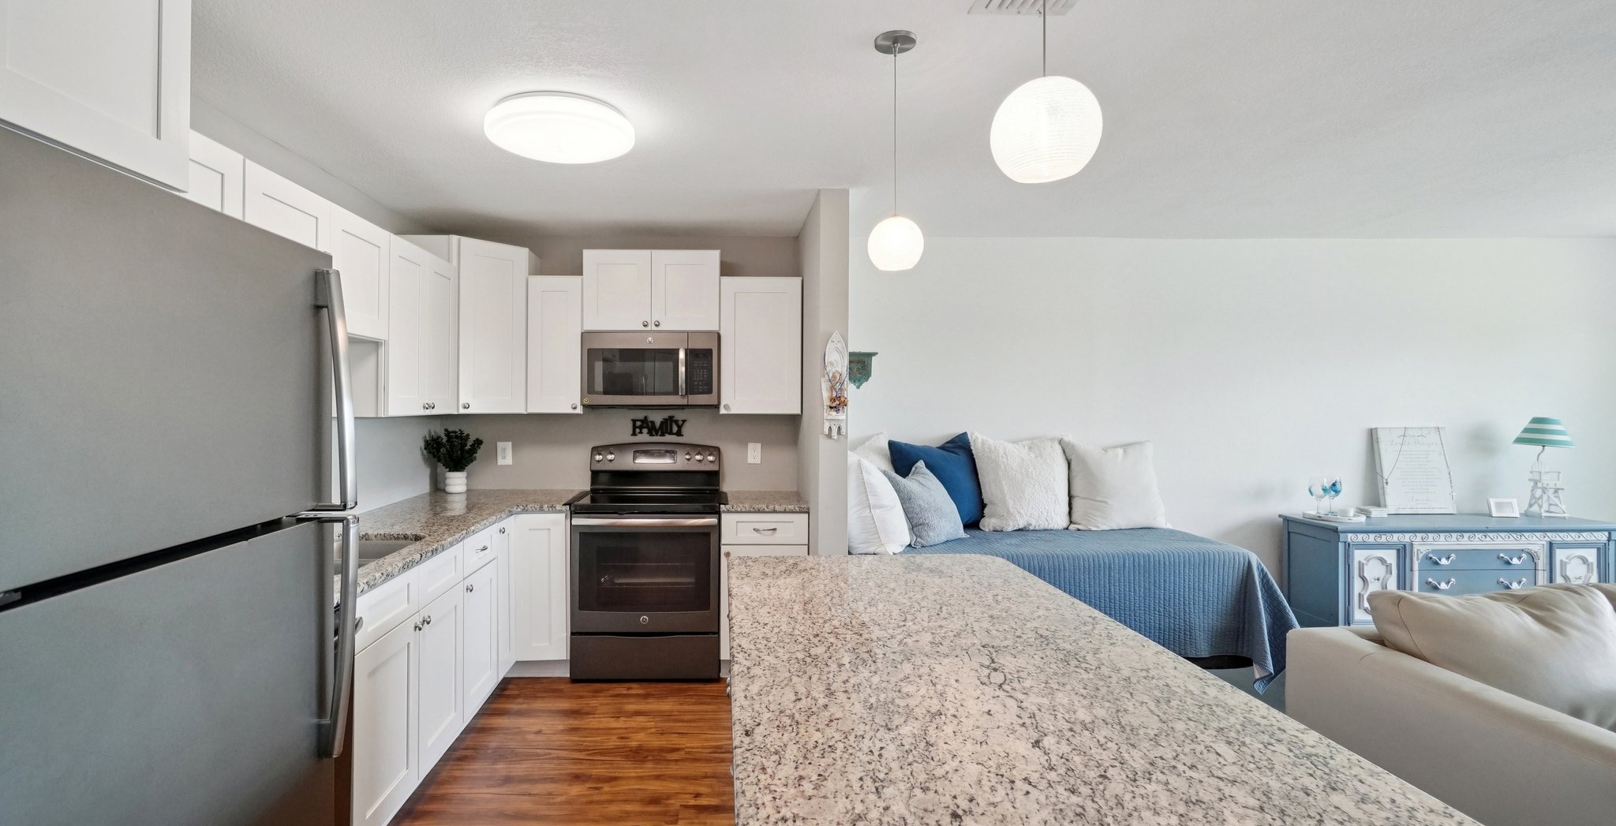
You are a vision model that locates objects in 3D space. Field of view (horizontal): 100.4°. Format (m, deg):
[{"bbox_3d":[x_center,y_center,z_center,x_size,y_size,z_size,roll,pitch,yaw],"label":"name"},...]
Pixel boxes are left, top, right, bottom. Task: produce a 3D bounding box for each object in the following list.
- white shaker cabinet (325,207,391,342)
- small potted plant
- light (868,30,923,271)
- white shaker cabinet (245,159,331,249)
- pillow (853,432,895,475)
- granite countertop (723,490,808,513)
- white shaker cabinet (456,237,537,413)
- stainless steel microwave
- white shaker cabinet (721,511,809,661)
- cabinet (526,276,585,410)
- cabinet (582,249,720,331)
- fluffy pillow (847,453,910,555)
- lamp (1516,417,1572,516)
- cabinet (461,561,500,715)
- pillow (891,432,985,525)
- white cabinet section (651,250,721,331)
[{"bbox_3d":[-1.877,-0.527,2.567,0.325,0.455,0.410,0,1,-6],"label":"white shaker cabinet"},{"bbox_3d":[-2.021,0.276,3.840,0.320,0.360,0.290,0,1,-2],"label":"small potted plant"},{"bbox_3d":[0.250,-0.736,1.920,0.158,0.660,0.158,0,0,0],"label":"light"},{"bbox_3d":[-1.849,-0.528,2.184,0.330,0.457,0.420,0,0,-6],"label":"white shaker cabinet"},{"bbox_3d":[0.305,0.382,3.920,0.470,0.470,0.160,-2,-14,-18],"label":"pillow"},{"bbox_3d":[-0.240,0.494,3.760,0.452,0.040,0.645,0,0,-2],"label":"granite countertop"},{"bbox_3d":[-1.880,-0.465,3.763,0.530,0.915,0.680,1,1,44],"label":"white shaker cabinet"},{"bbox_3d":[-0.866,-0.238,3.880,0.760,0.420,0.400,0,0,-2],"label":"stainless steel microwave"},{"bbox_3d":[-0.240,0.905,3.775,0.453,0.790,0.620,0,0,-2],"label":"white shaker cabinet"},{"bbox_3d":[-1.412,-0.378,3.910,0.303,0.762,0.325,0,0,-2],"label":"cabinet"},{"bbox_3d":[-0.869,-0.683,3.897,0.765,0.455,0.325,0,1,-2],"label":"cabinet"},{"bbox_3d":[0.315,0.450,3.470,0.220,0.490,0.500,-18,0,0],"label":"fluffy pillow"},{"bbox_3d":[4.340,0.318,3.960,0.245,0.586,0.245,0,0,0],"label":"lamp"},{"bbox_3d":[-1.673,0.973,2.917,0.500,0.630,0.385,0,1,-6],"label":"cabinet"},{"bbox_3d":[0.738,0.391,3.860,0.520,0.520,0.170,-3,-15,-10],"label":"pillow"},{"bbox_3d":[-0.675,-0.675,3.860,0.383,0.445,0.330,0,0,-2],"label":"white cabinet section"}]

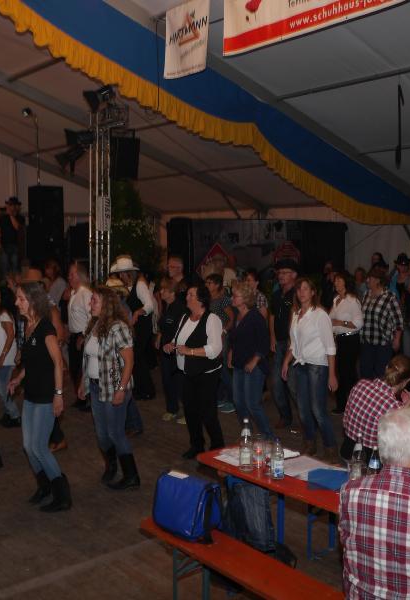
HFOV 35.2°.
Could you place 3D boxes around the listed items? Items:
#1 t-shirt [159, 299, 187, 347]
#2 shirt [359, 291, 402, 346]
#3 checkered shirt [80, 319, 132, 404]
[{"bbox_3d":[-0.344,0.200,7.300,0.430,0.570,0.260,2,5,33],"label":"t-shirt"},{"bbox_3d":[2.046,0.191,7.500,0.300,0.640,0.500,-4,6,-41],"label":"shirt"},{"bbox_3d":[-0.808,0.511,5.419,0.320,0.700,0.460,-4,7,-43],"label":"checkered shirt"}]

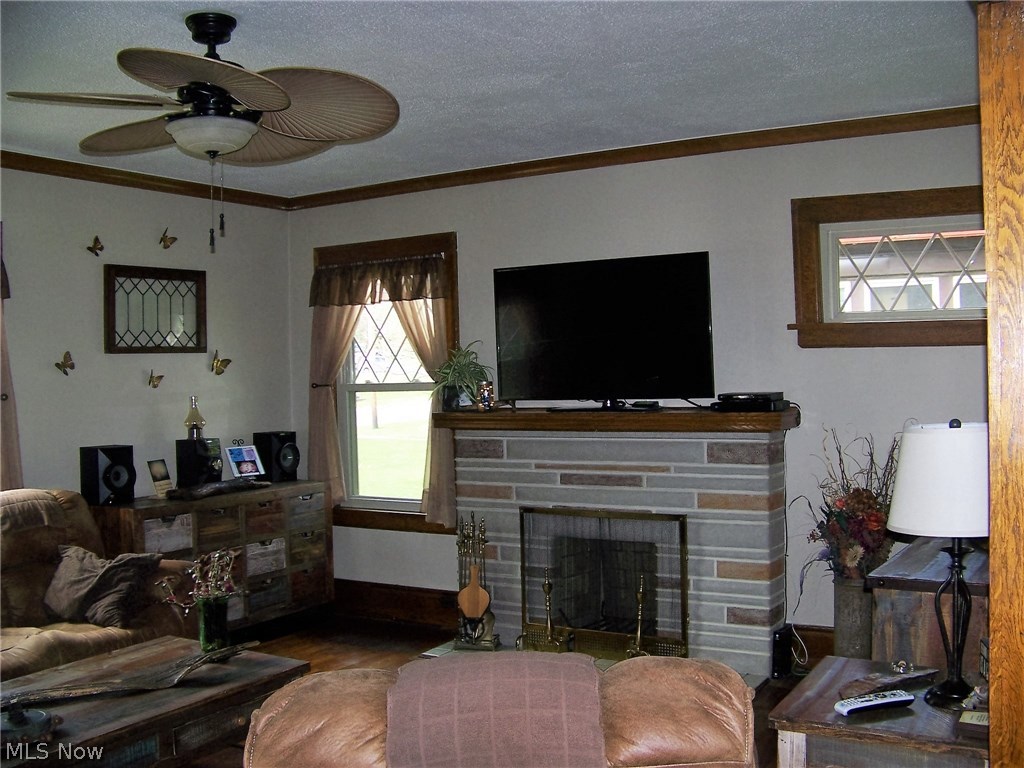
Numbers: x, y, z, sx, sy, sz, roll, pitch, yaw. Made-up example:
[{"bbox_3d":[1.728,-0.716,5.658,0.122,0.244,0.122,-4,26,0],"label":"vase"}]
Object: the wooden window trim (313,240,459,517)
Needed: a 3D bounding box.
[{"bbox_3d":[-0.735,-0.006,5.923,0.990,1.630,0.090,-1,1,31],"label":"wooden window trim"}]

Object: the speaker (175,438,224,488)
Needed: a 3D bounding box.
[{"bbox_3d":[-1.621,0.415,5.394,0.180,0.250,0.170,-1,2,30],"label":"speaker"}]

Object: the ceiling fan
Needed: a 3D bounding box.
[{"bbox_3d":[-0.849,-0.846,2.924,1.120,0.410,1.120,-2,2,-17],"label":"ceiling fan"}]

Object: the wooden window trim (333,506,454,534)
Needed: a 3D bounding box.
[{"bbox_3d":[-0.711,0.792,5.979,0.980,0.108,0.045,-1,2,30],"label":"wooden window trim"}]

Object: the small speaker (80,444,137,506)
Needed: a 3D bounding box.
[{"bbox_3d":[-1.963,0.446,5.019,0.200,0.270,0.190,-1,1,38],"label":"small speaker"}]

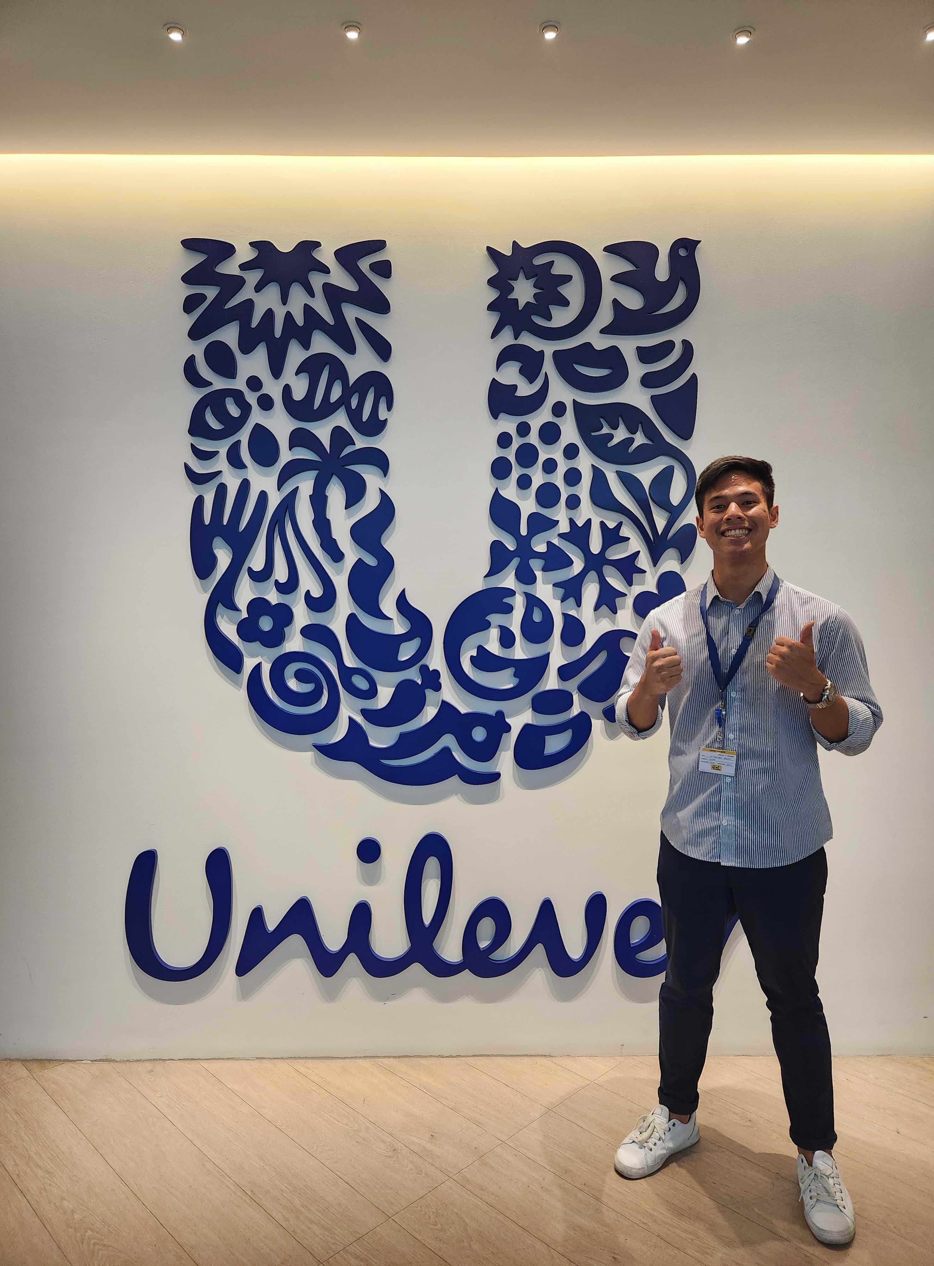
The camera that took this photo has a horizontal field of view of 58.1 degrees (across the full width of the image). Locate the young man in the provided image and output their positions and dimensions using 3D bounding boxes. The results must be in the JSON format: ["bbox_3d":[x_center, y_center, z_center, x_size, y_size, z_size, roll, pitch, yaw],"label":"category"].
[{"bbox_3d":[0.640,0.458,1.998,0.620,1.765,0.380,2,3,30],"label":"young man"}]

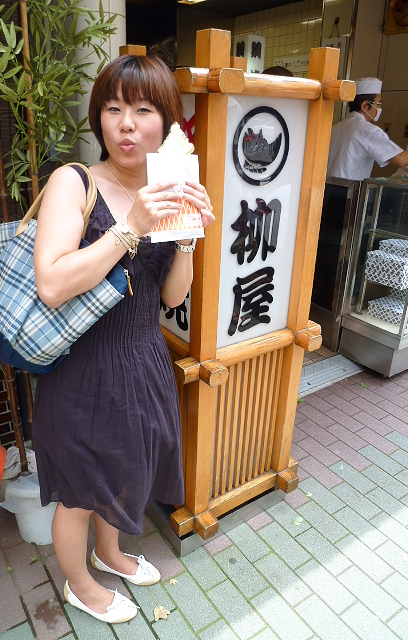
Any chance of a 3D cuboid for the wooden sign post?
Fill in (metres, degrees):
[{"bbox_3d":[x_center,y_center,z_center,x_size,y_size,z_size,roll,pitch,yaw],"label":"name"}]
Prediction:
[{"bbox_3d":[0.041,-0.081,1.640,0.585,1.534,0.597,-14,29,-33],"label":"wooden sign post"}]

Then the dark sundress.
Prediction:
[{"bbox_3d":[-0.251,0.091,1.208,0.420,0.940,0.360,-20,32,-41],"label":"dark sundress"}]

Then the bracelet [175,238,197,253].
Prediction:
[{"bbox_3d":[-0.040,-0.169,1.020,0.058,0.018,0.050,6,36,-4],"label":"bracelet"}]

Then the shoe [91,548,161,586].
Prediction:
[{"bbox_3d":[-0.260,0.835,1.575,0.243,0.064,0.083,10,25,18],"label":"shoe"}]

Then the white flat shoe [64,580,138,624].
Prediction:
[{"bbox_3d":[-0.318,0.885,1.459,0.243,0.064,0.083,11,25,20],"label":"white flat shoe"}]

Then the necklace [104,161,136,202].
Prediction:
[{"bbox_3d":[-0.159,-0.298,1.040,0.130,0.120,0.110,-16,29,-35],"label":"necklace"}]

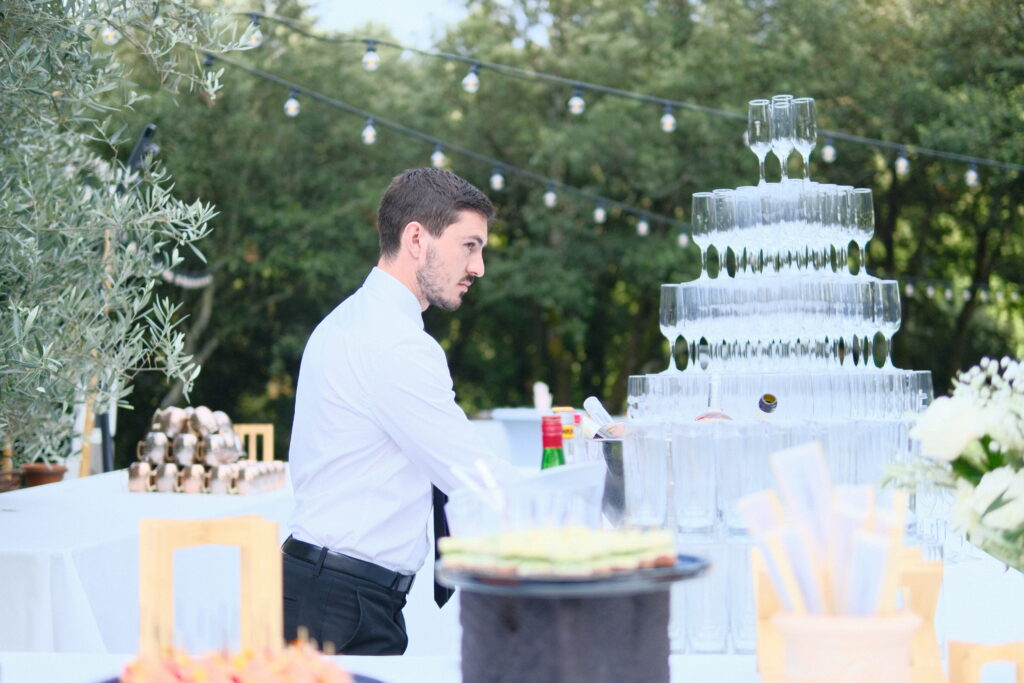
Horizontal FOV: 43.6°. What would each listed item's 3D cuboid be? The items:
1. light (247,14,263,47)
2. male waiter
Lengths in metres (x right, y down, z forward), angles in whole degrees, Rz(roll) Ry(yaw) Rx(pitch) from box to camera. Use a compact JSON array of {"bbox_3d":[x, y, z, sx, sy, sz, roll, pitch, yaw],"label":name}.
[{"bbox_3d":[-0.764,-0.923,3.800,0.047,0.094,0.047,0,0,0],"label":"light"},{"bbox_3d":[-0.190,0.560,2.400,0.490,1.770,0.500,0,0,-11],"label":"male waiter"}]

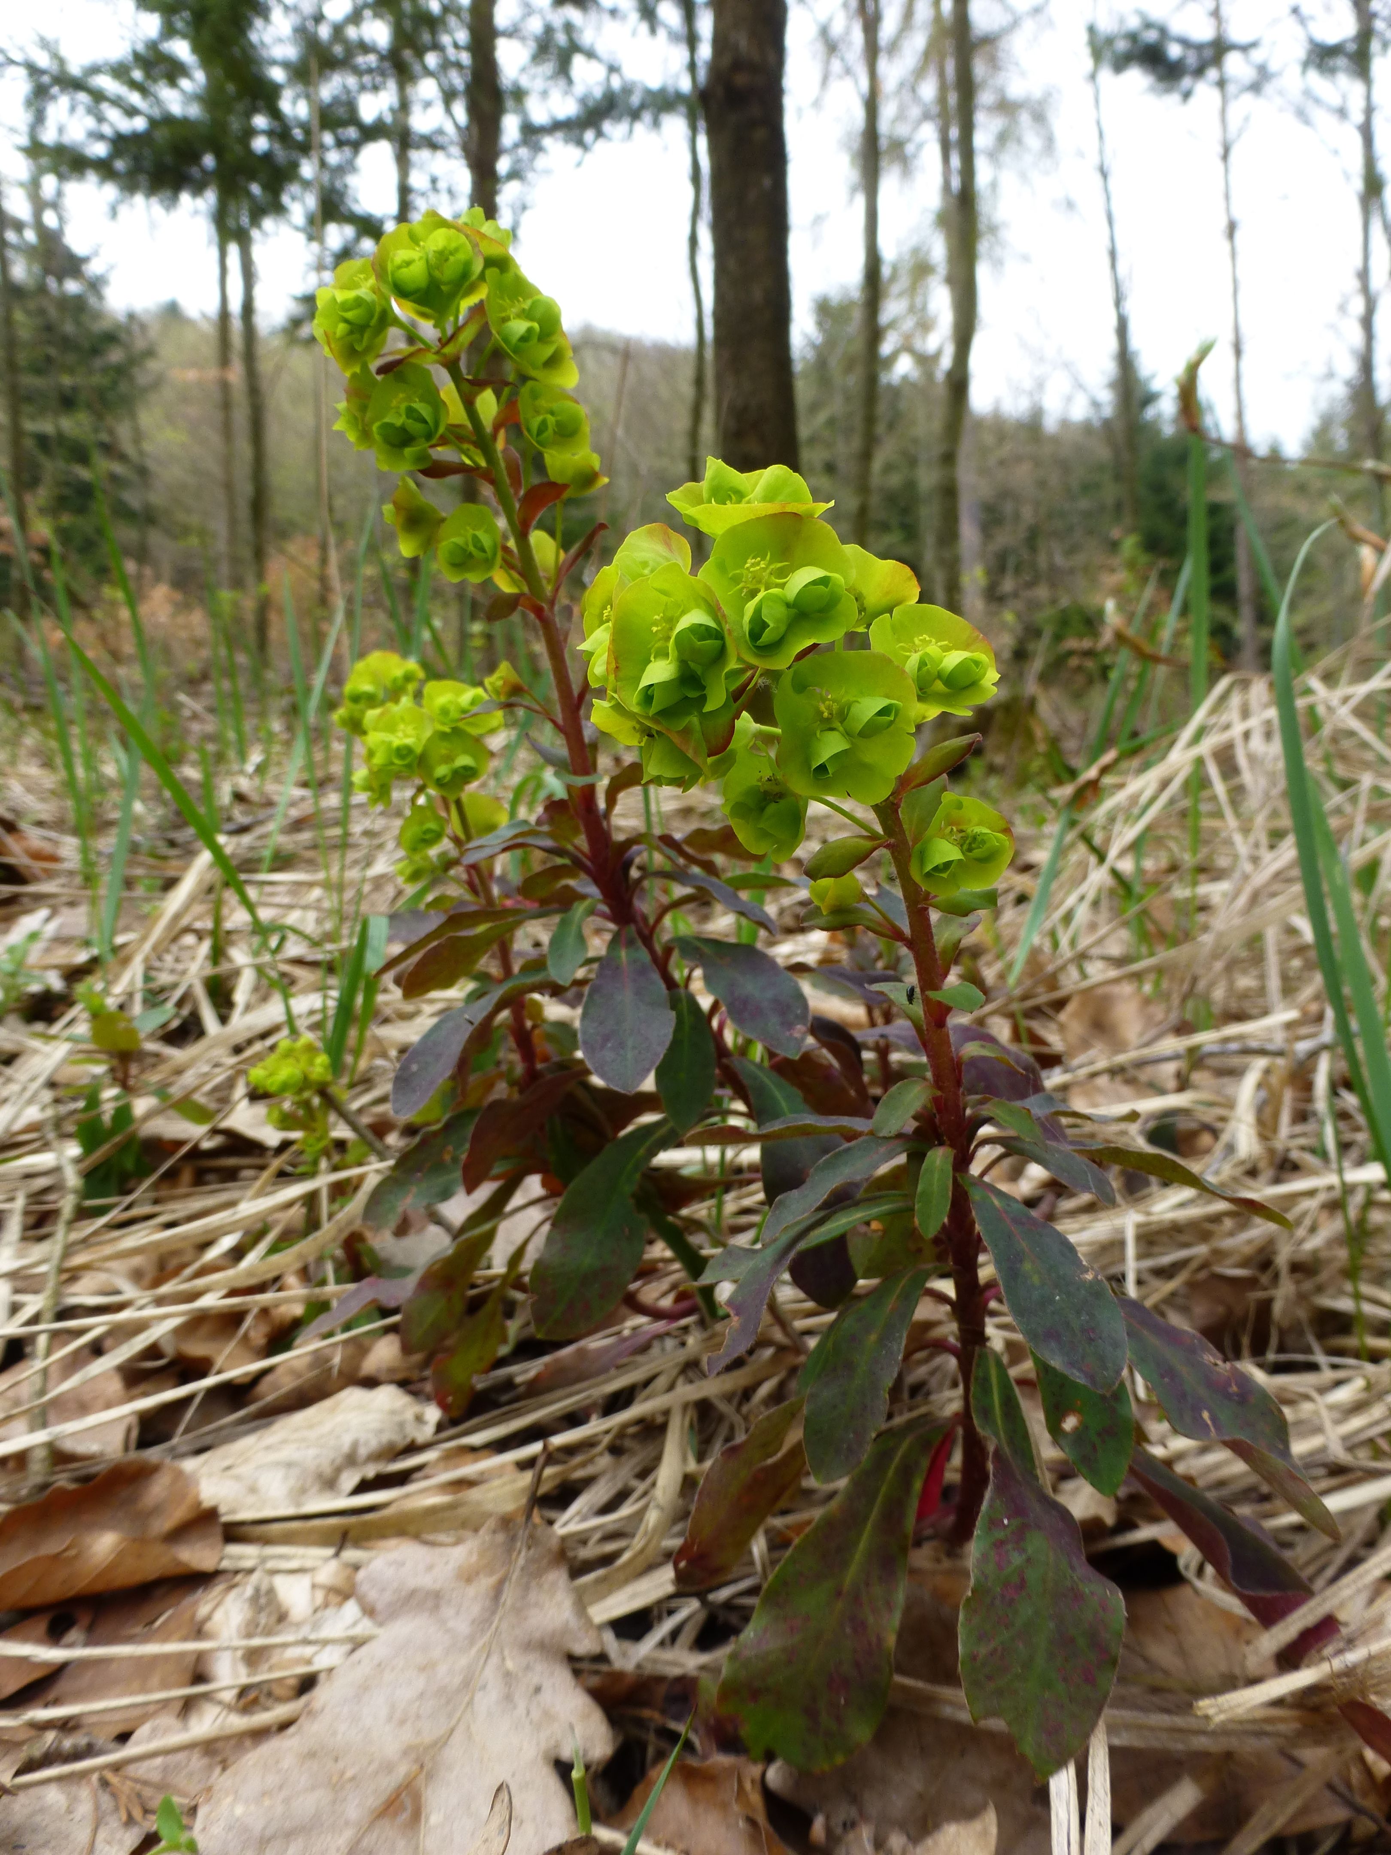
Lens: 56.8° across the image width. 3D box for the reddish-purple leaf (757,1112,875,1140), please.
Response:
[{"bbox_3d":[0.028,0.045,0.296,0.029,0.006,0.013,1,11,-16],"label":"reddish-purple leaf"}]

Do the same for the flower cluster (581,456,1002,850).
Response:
[{"bbox_3d":[0.016,-0.044,0.217,0.064,0.058,0.055,-1,6,6],"label":"flower cluster"}]

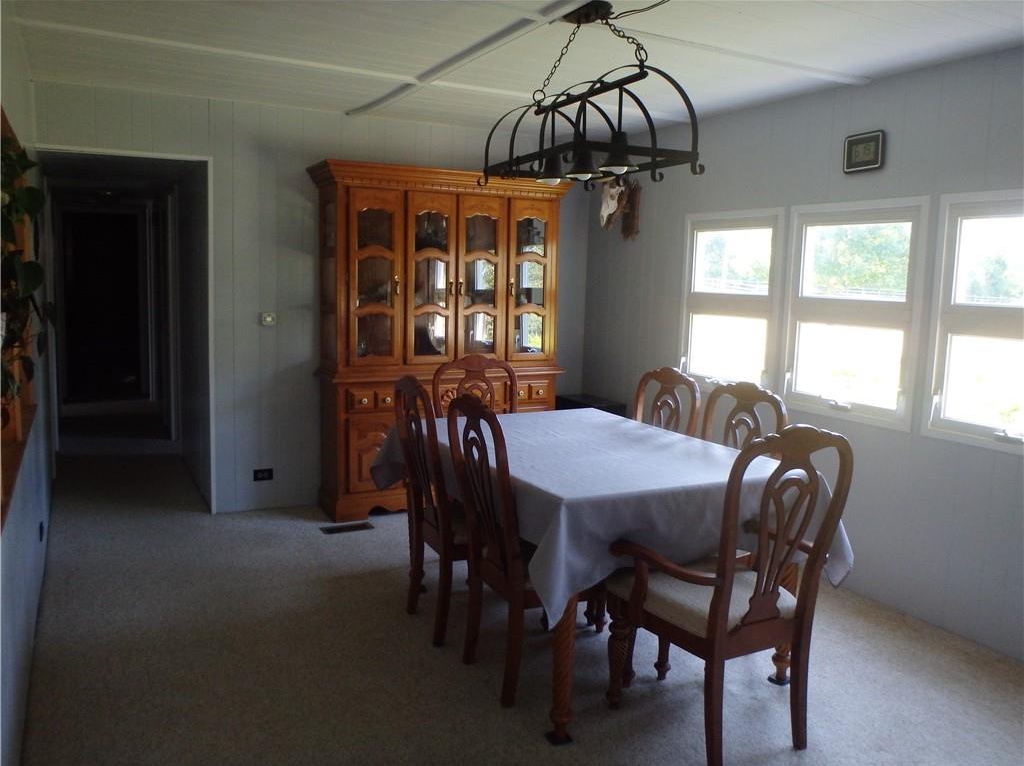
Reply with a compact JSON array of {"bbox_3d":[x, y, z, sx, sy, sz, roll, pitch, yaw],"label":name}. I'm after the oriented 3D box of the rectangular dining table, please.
[{"bbox_3d":[0.277,0.621,3.332,1.074,0.775,1.481,-2,8,-27],"label":"rectangular dining table"}]

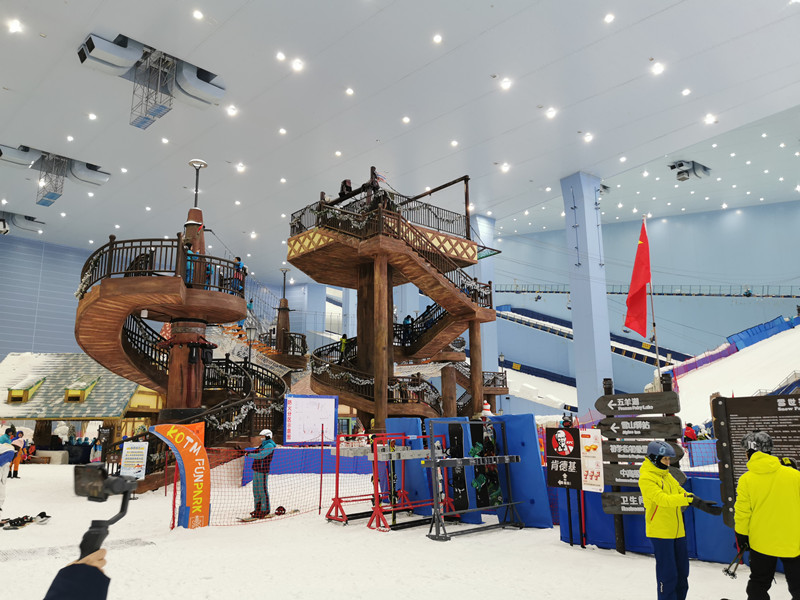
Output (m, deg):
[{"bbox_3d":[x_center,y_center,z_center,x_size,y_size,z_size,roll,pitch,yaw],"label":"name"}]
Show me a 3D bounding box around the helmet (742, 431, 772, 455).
[{"bbox_3d":[2.893,1.165,5.064,0.225,0.200,0.280,3,-13,-15],"label":"helmet"}]

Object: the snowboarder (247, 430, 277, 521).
[{"bbox_3d":[-2.776,3.530,12.751,0.650,1.740,0.500,1,-12,-8],"label":"snowboarder"}]

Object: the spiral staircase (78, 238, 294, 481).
[{"bbox_3d":[-7.483,2.422,21.787,7.000,7.700,7.000,4,-13,-19],"label":"spiral staircase"}]

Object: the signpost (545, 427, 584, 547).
[{"bbox_3d":[2.527,2.802,9.456,0.080,1.730,0.580,11,-17,-44],"label":"signpost"}]

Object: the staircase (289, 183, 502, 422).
[{"bbox_3d":[-0.794,0.832,28.664,7.800,13.700,9.200,10,-16,-41],"label":"staircase"}]

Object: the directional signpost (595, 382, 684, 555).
[{"bbox_3d":[3.363,2.275,8.694,0.200,2.430,1.100,11,-17,-44],"label":"directional signpost"}]

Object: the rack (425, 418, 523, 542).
[{"bbox_3d":[1.321,2.998,10.639,2.300,1.800,0.500,11,-17,-43],"label":"rack"}]

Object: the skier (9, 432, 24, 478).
[{"bbox_3d":[-14.710,5.915,23.913,0.600,1.700,0.500,-1,-12,5],"label":"skier"}]

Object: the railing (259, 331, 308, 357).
[{"bbox_3d":[-6.396,2.443,34.258,2.700,1.150,2.600,0,-12,0],"label":"railing"}]

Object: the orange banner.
[{"bbox_3d":[-3.994,3.185,11.389,1.120,1.860,0.250,10,-16,-39],"label":"orange banner"}]

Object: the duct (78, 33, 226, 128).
[{"bbox_3d":[-11.485,-9.368,29.398,6.100,3.200,3.500,11,-17,-44],"label":"duct"}]

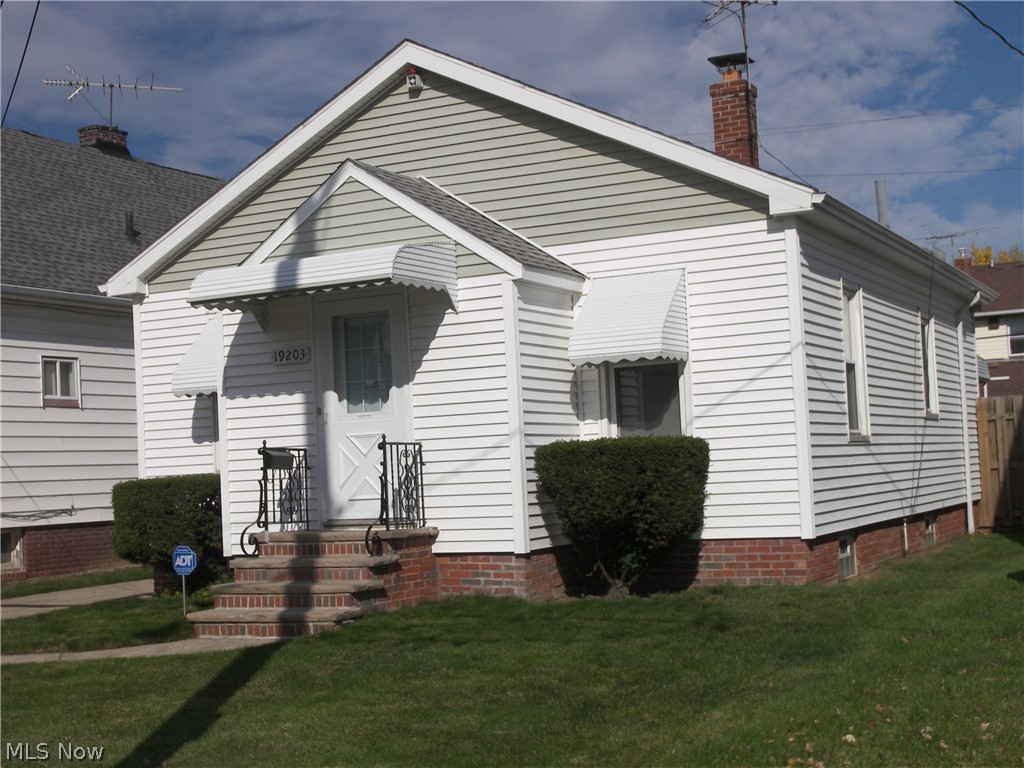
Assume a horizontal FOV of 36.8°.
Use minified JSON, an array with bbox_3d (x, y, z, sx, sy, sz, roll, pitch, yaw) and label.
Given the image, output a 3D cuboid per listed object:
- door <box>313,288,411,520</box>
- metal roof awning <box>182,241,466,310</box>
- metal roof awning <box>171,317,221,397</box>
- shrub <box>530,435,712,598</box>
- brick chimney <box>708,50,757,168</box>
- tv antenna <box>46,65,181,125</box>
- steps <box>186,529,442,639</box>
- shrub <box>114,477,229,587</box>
[{"bbox_3d":[-1.344,0.225,14.076,0.920,2.040,0.080,-4,-4,26],"label":"door"},{"bbox_3d":[-1.670,-0.895,13.631,2.055,0.655,1.167,-4,-4,26],"label":"metal roof awning"},{"bbox_3d":[-2.958,-0.304,15.921,0.910,0.870,0.710,-4,-4,26],"label":"metal roof awning"},{"bbox_3d":[0.963,1.146,13.267,1.320,1.400,1.140,-4,-4,26],"label":"shrub"},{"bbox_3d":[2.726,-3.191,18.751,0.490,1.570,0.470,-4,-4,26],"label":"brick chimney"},{"bbox_3d":[-7.321,-5.272,28.287,2.500,1.100,2.000,-2,-3,-14],"label":"tv antenna"},{"bbox_3d":[-1.670,1.695,13.209,1.455,0.800,1.767,-4,-4,26],"label":"steps"},{"bbox_3d":[-3.169,1.567,15.409,1.300,1.280,1.120,-4,-4,26],"label":"shrub"}]

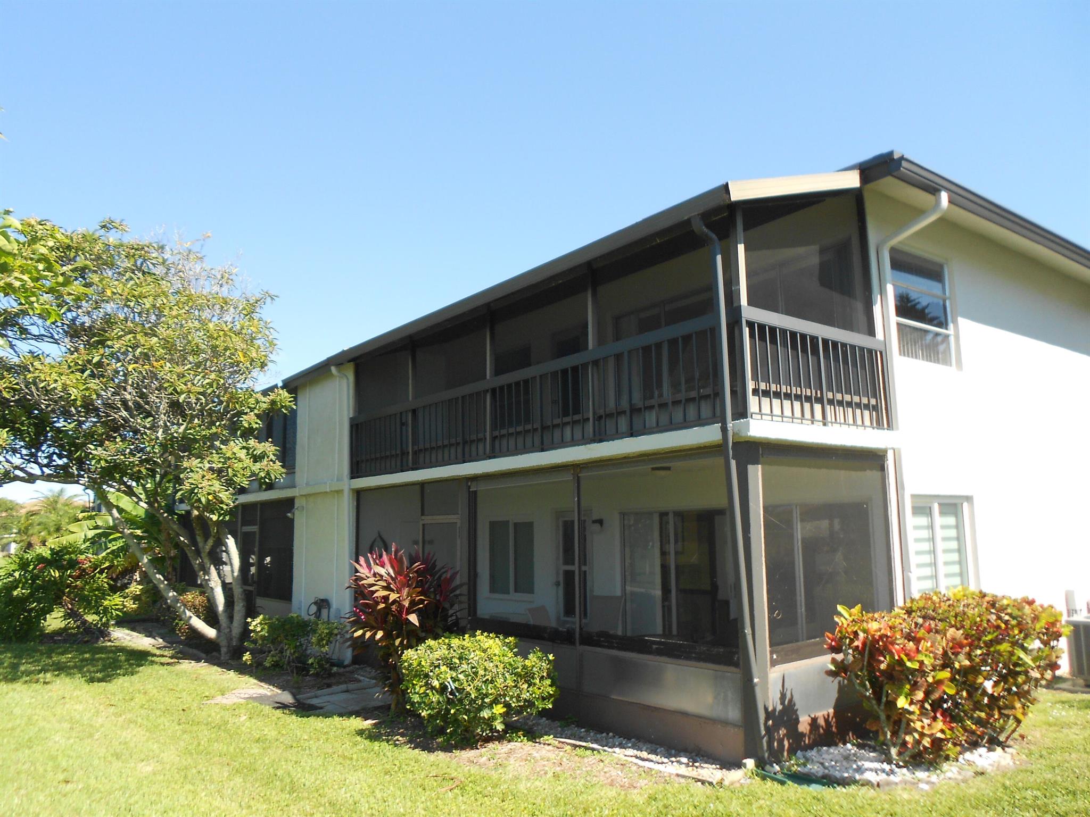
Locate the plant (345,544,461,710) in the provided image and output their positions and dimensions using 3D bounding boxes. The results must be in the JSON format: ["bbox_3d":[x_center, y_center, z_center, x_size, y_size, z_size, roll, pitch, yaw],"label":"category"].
[{"bbox_3d":[-1.529,2.424,9.262,1.250,1.800,1.300,-1,-9,0],"label":"plant"}]

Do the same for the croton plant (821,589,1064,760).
[{"bbox_3d":[3.363,2.216,6.935,1.900,1.320,1.420,6,-11,-37],"label":"croton plant"}]

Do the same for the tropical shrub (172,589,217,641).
[{"bbox_3d":[-6.647,3.913,15.548,0.850,0.970,0.900,6,-11,-37],"label":"tropical shrub"}]

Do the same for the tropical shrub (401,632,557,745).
[{"bbox_3d":[-0.606,2.611,7.762,1.300,0.940,1.380,-1,-9,0],"label":"tropical shrub"}]

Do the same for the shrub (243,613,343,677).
[{"bbox_3d":[-3.518,3.312,11.565,1.150,0.830,1.400,6,-11,-37],"label":"shrub"}]

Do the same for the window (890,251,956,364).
[{"bbox_3d":[4.308,-1.103,9.292,1.260,1.250,0.120,6,-11,-37],"label":"window"}]

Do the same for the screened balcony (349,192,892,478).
[{"bbox_3d":[0.230,-0.484,10.971,2.420,2.420,7.850,6,-11,-37],"label":"screened balcony"}]

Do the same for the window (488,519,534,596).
[{"bbox_3d":[-0.577,2.487,13.738,0.120,1.260,1.330,6,-11,-37],"label":"window"}]

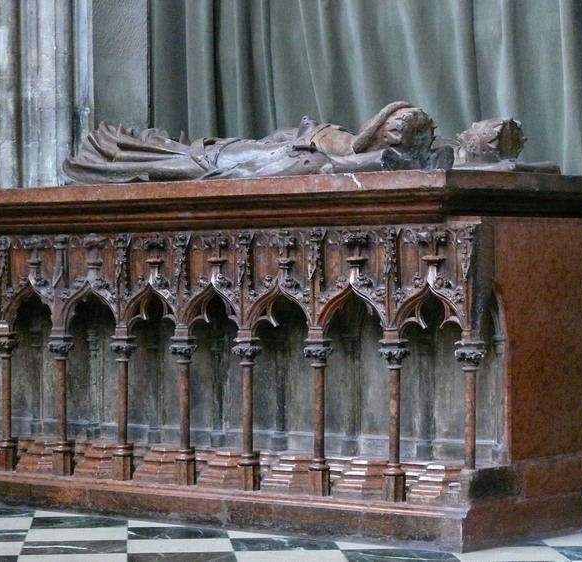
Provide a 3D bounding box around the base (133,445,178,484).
[{"bbox_3d":[-0.567,0.783,9.321,0.288,0.152,0.148,0,0,41],"label":"base"}]

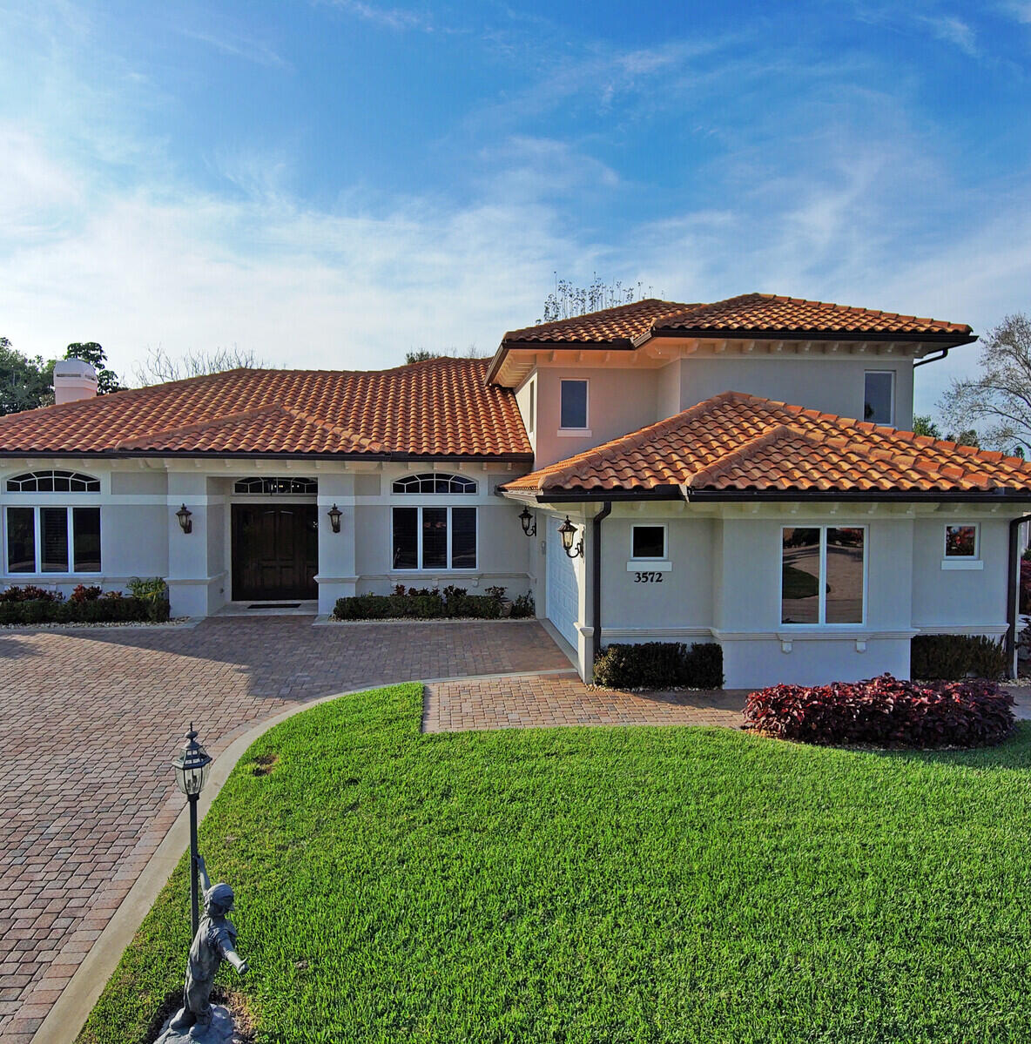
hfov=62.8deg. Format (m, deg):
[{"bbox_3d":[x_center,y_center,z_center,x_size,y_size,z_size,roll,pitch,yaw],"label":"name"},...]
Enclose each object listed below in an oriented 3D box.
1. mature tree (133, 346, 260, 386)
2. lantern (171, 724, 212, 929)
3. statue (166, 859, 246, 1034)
[{"bbox_3d":[-13.300,-3.050,35.900,6.800,8.700,6.500,0,3,-6],"label":"mature tree"},{"bbox_3d":[-1.970,2.137,5.187,0.245,1.820,0.235,-1,3,-21],"label":"lantern"},{"bbox_3d":[-1.830,2.580,5.087,0.380,1.080,0.470,-3,4,-44],"label":"statue"}]

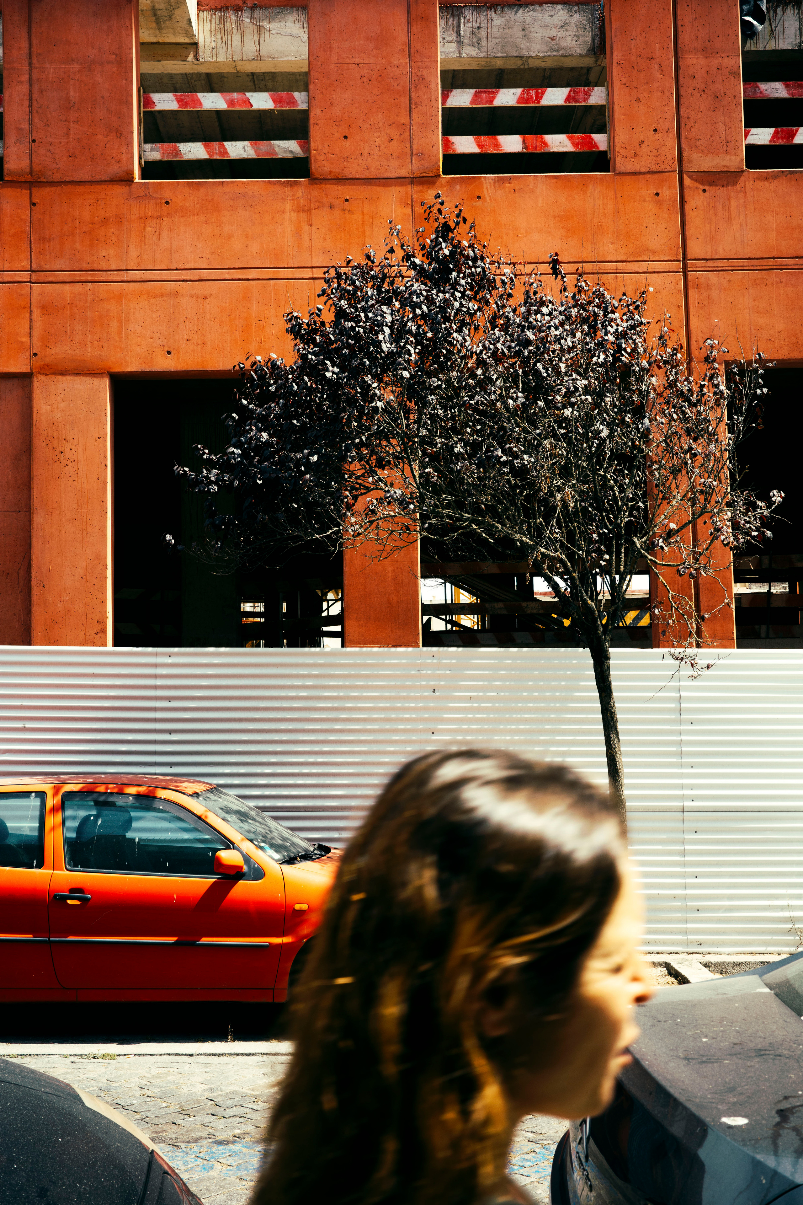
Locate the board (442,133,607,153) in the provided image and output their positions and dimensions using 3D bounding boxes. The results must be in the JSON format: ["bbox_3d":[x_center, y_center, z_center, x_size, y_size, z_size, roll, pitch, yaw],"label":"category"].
[{"bbox_3d":[1.111,-4.154,12.104,1.530,0.155,0.030,-1,-4,0],"label":"board"}]

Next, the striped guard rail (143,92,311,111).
[{"bbox_3d":[-1.597,-4.545,12.138,1.530,0.155,0.030,0,-4,0],"label":"striped guard rail"}]

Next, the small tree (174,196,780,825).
[{"bbox_3d":[0.488,-0.117,8.433,3.750,5.020,3.400,-1,-4,0],"label":"small tree"}]

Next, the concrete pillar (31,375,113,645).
[{"bbox_3d":[-2.861,0.293,11.666,0.670,4.550,0.320,-1,-4,0],"label":"concrete pillar"}]

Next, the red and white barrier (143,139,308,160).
[{"bbox_3d":[-1.702,-4.406,13.058,1.630,0.153,0.030,-2,-4,-1],"label":"red and white barrier"}]

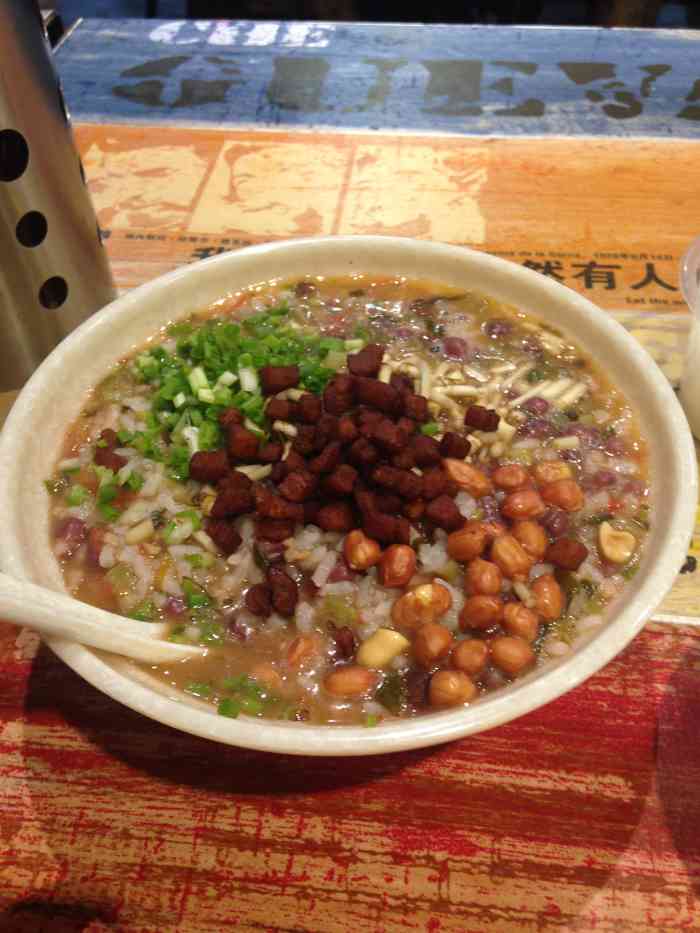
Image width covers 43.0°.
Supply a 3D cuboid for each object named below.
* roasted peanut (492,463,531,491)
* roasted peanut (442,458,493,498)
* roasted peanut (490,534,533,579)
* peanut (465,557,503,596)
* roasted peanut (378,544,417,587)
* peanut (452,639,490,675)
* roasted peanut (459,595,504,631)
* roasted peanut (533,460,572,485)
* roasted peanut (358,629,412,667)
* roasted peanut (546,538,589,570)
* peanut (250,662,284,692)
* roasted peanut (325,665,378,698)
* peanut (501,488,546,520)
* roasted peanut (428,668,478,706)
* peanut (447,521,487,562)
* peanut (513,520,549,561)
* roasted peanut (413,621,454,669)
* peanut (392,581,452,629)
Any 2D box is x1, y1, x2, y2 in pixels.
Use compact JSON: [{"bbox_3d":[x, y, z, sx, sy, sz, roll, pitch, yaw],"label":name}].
[{"bbox_3d":[0.048,0.003,0.268,0.011,0.008,0.009,-1,47,0],"label":"roasted peanut"},{"bbox_3d":[0.035,0.003,0.265,0.016,0.009,0.010,34,56,28],"label":"roasted peanut"},{"bbox_3d":[0.044,0.025,0.244,0.009,0.009,0.014,-22,51,-18],"label":"roasted peanut"},{"bbox_3d":[0.037,0.030,0.245,0.009,0.009,0.012,-20,50,-16],"label":"peanut"},{"bbox_3d":[0.013,0.027,0.246,0.010,0.009,0.013,10,48,11],"label":"roasted peanut"},{"bbox_3d":[0.031,0.049,0.227,0.009,0.009,0.010,22,52,21],"label":"peanut"},{"bbox_3d":[0.035,0.039,0.234,0.012,0.009,0.009,-17,49,-14],"label":"roasted peanut"},{"bbox_3d":[0.061,0.003,0.270,0.011,0.009,0.009,-3,47,-1],"label":"roasted peanut"},{"bbox_3d":[0.009,0.047,0.231,0.015,0.007,0.009,-35,55,-27],"label":"roasted peanut"},{"bbox_3d":[0.061,0.025,0.249,0.012,0.009,0.009,7,48,8],"label":"roasted peanut"},{"bbox_3d":[-0.021,0.054,0.229,0.011,0.008,0.009,22,52,21],"label":"peanut"},{"bbox_3d":[0.000,0.055,0.226,0.013,0.008,0.008,-7,47,-4],"label":"roasted peanut"},{"bbox_3d":[0.050,0.011,0.258,0.013,0.008,0.009,5,48,6],"label":"peanut"},{"bbox_3d":[0.026,0.055,0.221,0.012,0.008,0.009,7,48,8],"label":"roasted peanut"},{"bbox_3d":[0.033,0.021,0.253,0.010,0.009,0.014,31,55,27],"label":"peanut"},{"bbox_3d":[0.050,0.020,0.249,0.009,0.009,0.014,-10,48,-8],"label":"peanut"},{"bbox_3d":[0.021,0.046,0.228,0.010,0.008,0.013,14,49,13],"label":"roasted peanut"},{"bbox_3d":[0.019,0.037,0.237,0.018,0.009,0.011,-31,53,-24],"label":"peanut"}]

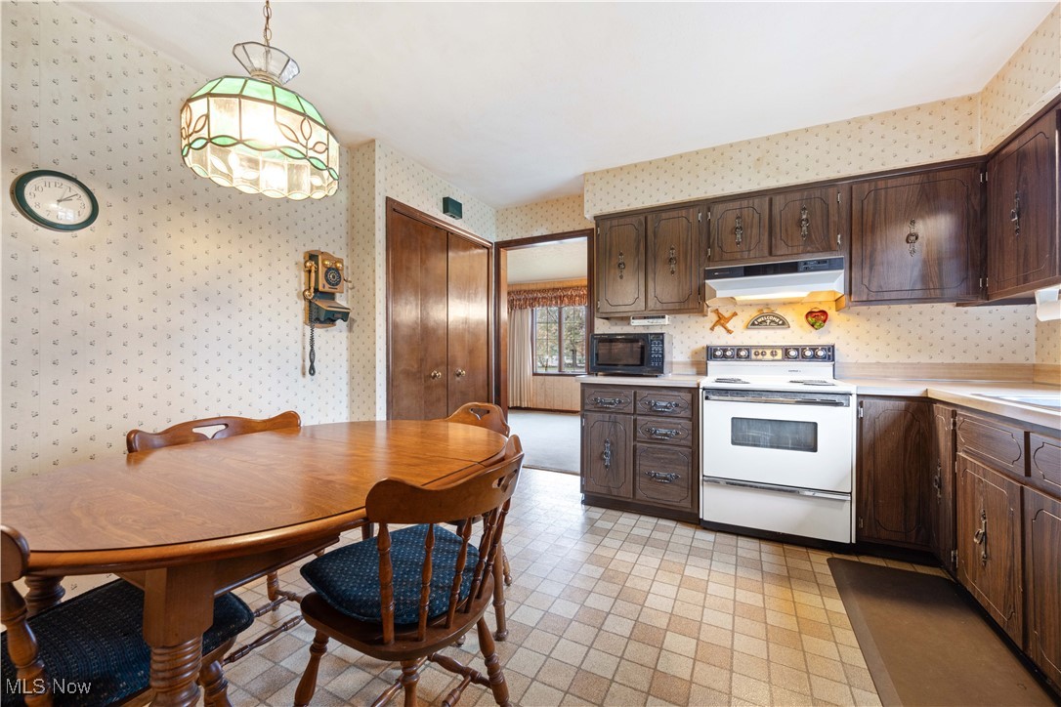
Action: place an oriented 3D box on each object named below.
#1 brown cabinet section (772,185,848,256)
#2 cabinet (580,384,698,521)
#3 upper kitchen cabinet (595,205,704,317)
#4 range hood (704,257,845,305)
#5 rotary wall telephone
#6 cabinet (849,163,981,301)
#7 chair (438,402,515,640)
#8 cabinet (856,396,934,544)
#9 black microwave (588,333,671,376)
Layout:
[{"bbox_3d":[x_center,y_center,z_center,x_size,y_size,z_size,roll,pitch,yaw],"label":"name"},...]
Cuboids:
[{"bbox_3d":[1.758,-0.802,2.647,0.387,0.440,0.330,0,1,28],"label":"brown cabinet section"},{"bbox_3d":[0.834,0.637,2.980,0.772,0.865,0.620,0,1,28],"label":"cabinet"},{"bbox_3d":[0.905,-0.648,3.093,0.765,0.760,0.330,0,1,28],"label":"upper kitchen cabinet"},{"bbox_3d":[1.584,-0.459,2.740,0.760,0.230,0.335,0,1,28],"label":"range hood"},{"bbox_3d":[-1.209,-0.247,2.469,0.175,0.730,0.280,0,1,28],"label":"rotary wall telephone"},{"bbox_3d":[2.182,-0.647,2.428,0.568,0.760,0.330,0,1,28],"label":"cabinet"},{"bbox_3d":[-0.349,0.674,1.923,0.515,0.830,0.530,0,1,28],"label":"chair"},{"bbox_3d":[1.996,0.607,2.375,0.302,0.805,0.610,0,1,28],"label":"cabinet"},{"bbox_3d":[0.761,0.012,3.088,0.523,0.302,0.380,0,1,28],"label":"black microwave"}]

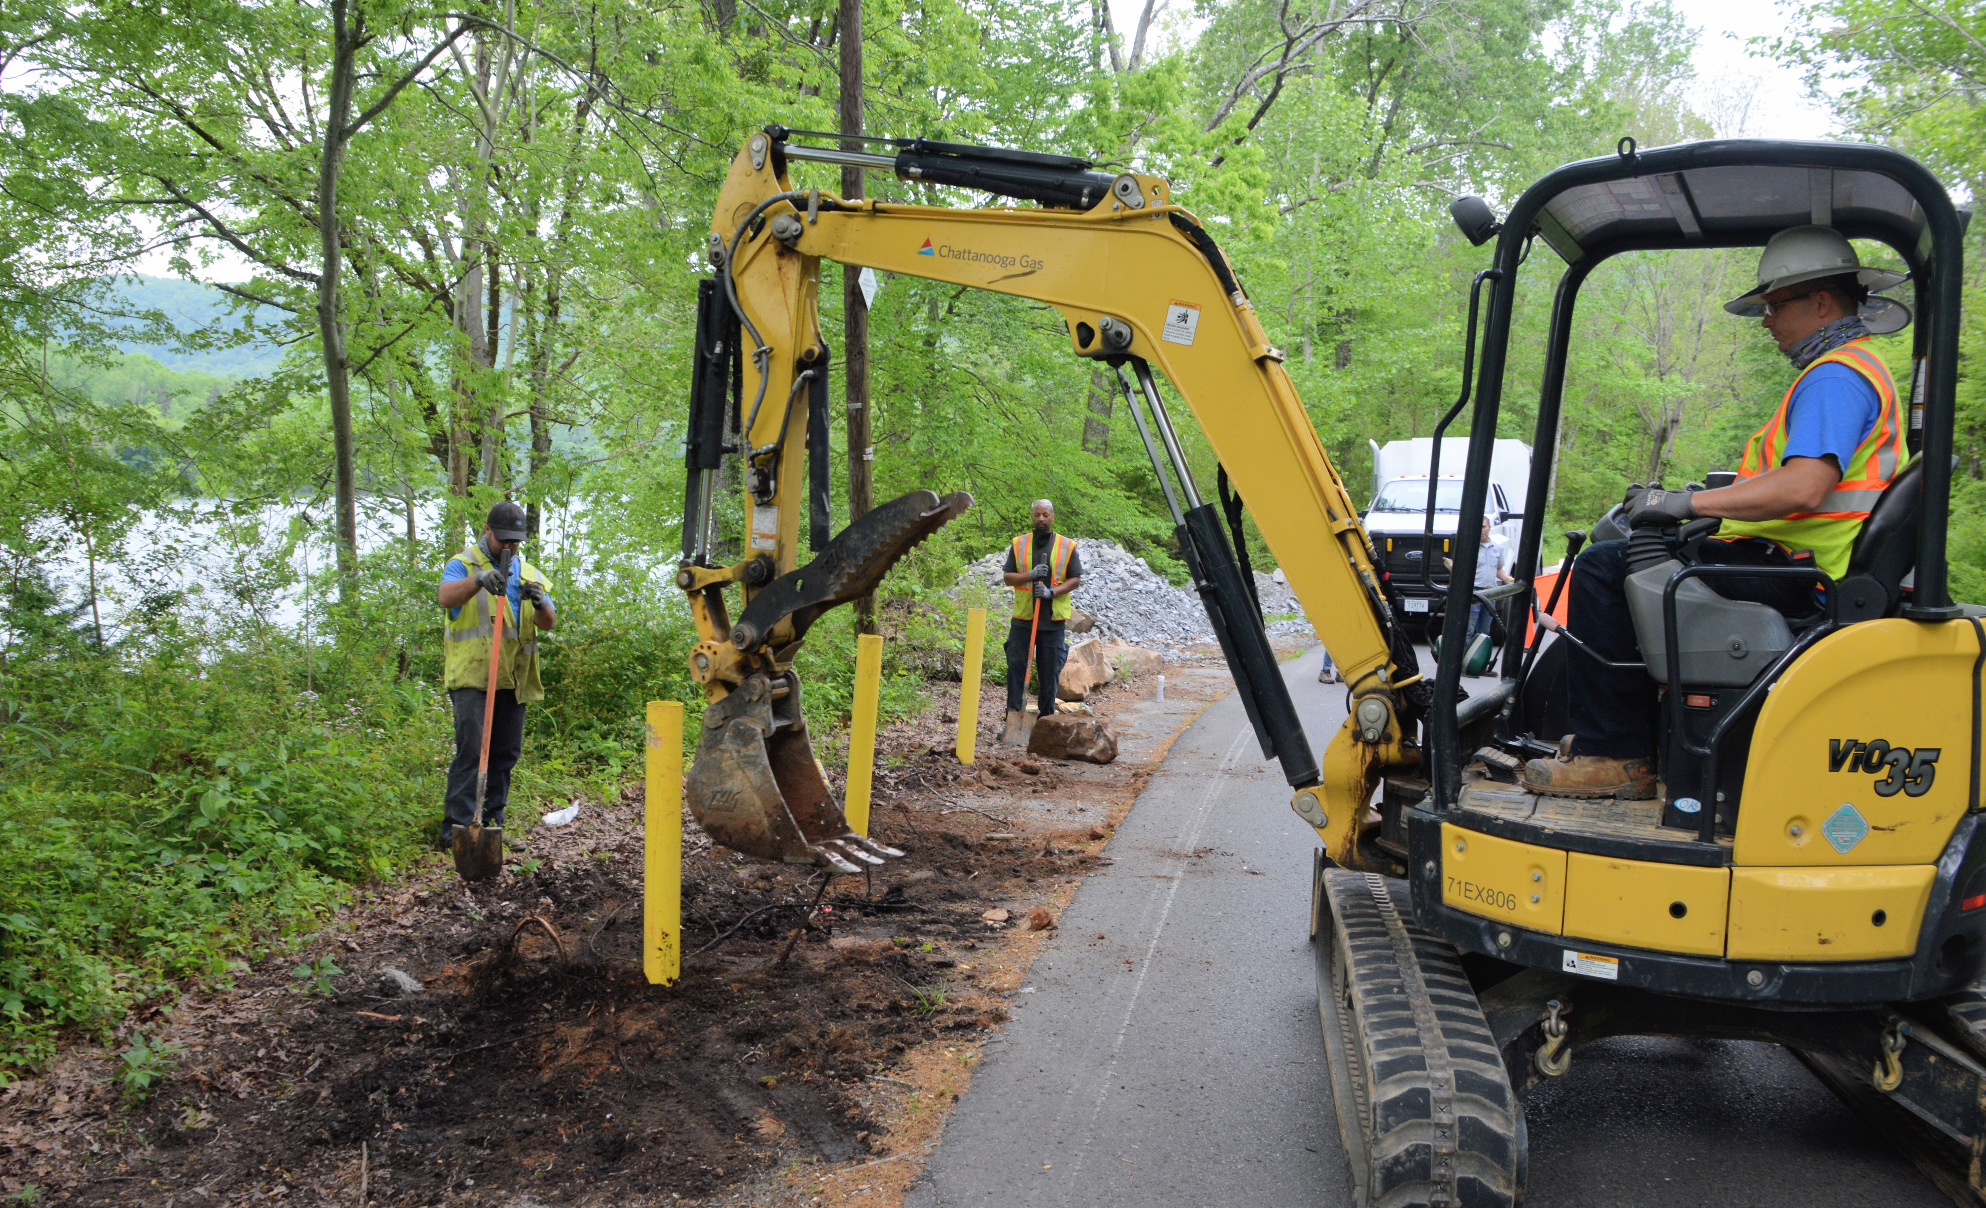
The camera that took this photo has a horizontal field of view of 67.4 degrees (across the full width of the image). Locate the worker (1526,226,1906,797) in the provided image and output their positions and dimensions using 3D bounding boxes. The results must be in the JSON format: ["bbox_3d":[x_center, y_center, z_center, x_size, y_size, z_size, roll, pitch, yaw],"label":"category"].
[{"bbox_3d":[1.800,-0.220,3.700,0.860,1.400,0.600,2,4,24],"label":"worker"}]

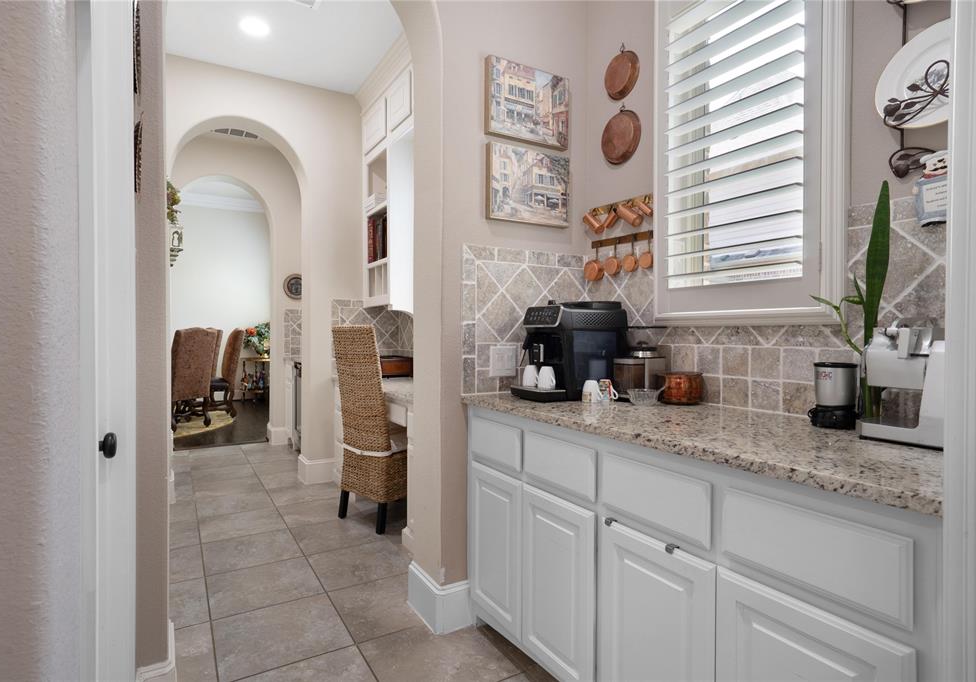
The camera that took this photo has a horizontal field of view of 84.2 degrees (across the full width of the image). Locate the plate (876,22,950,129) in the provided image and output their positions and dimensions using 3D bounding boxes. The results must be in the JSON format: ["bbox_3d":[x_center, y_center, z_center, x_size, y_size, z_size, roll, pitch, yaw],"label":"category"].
[{"bbox_3d":[1.050,-0.625,1.254,0.030,0.262,0.262,10,-4,-30],"label":"plate"}]

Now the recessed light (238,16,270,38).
[{"bbox_3d":[-1.452,-1.941,3.358,0.180,0.025,0.180,0,1,-30],"label":"recessed light"}]

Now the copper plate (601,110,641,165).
[{"bbox_3d":[0.543,-0.834,2.211,0.035,0.225,0.220,0,1,-30],"label":"copper plate"}]

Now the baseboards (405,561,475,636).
[{"bbox_3d":[-0.207,1.038,2.240,0.155,0.178,0.300,0,1,-30],"label":"baseboards"}]

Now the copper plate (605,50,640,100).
[{"bbox_3d":[0.546,-1.084,2.206,0.033,0.197,0.195,0,1,-30],"label":"copper plate"}]

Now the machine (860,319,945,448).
[{"bbox_3d":[1.048,0.100,1.192,0.190,0.275,0.310,0,1,-30],"label":"machine"}]

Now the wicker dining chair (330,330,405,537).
[{"bbox_3d":[-0.623,0.513,3.422,0.450,1.200,0.560,1,1,42],"label":"wicker dining chair"}]

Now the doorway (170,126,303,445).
[{"bbox_3d":[-1.826,-0.257,4.008,0.910,2.740,0.220,0,1,-30],"label":"doorway"}]

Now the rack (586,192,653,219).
[{"bbox_3d":[0.542,-0.561,2.231,0.035,0.045,0.370,0,1,-30],"label":"rack"}]

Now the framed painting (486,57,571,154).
[{"bbox_3d":[0.168,-0.970,2.229,0.395,0.300,0.040,0,1,-30],"label":"framed painting"}]

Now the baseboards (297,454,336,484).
[{"bbox_3d":[-1.364,1.005,4.289,0.225,0.180,0.270,0,1,-30],"label":"baseboards"}]

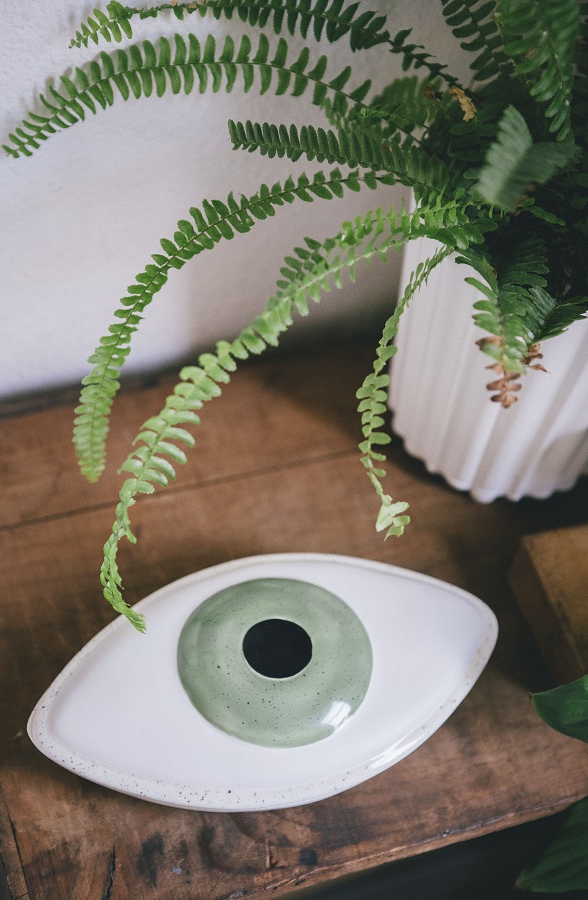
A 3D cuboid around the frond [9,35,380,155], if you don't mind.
[{"bbox_3d":[-0.058,-0.185,0.918,0.191,0.058,0.034,-1,52,-10],"label":"frond"}]

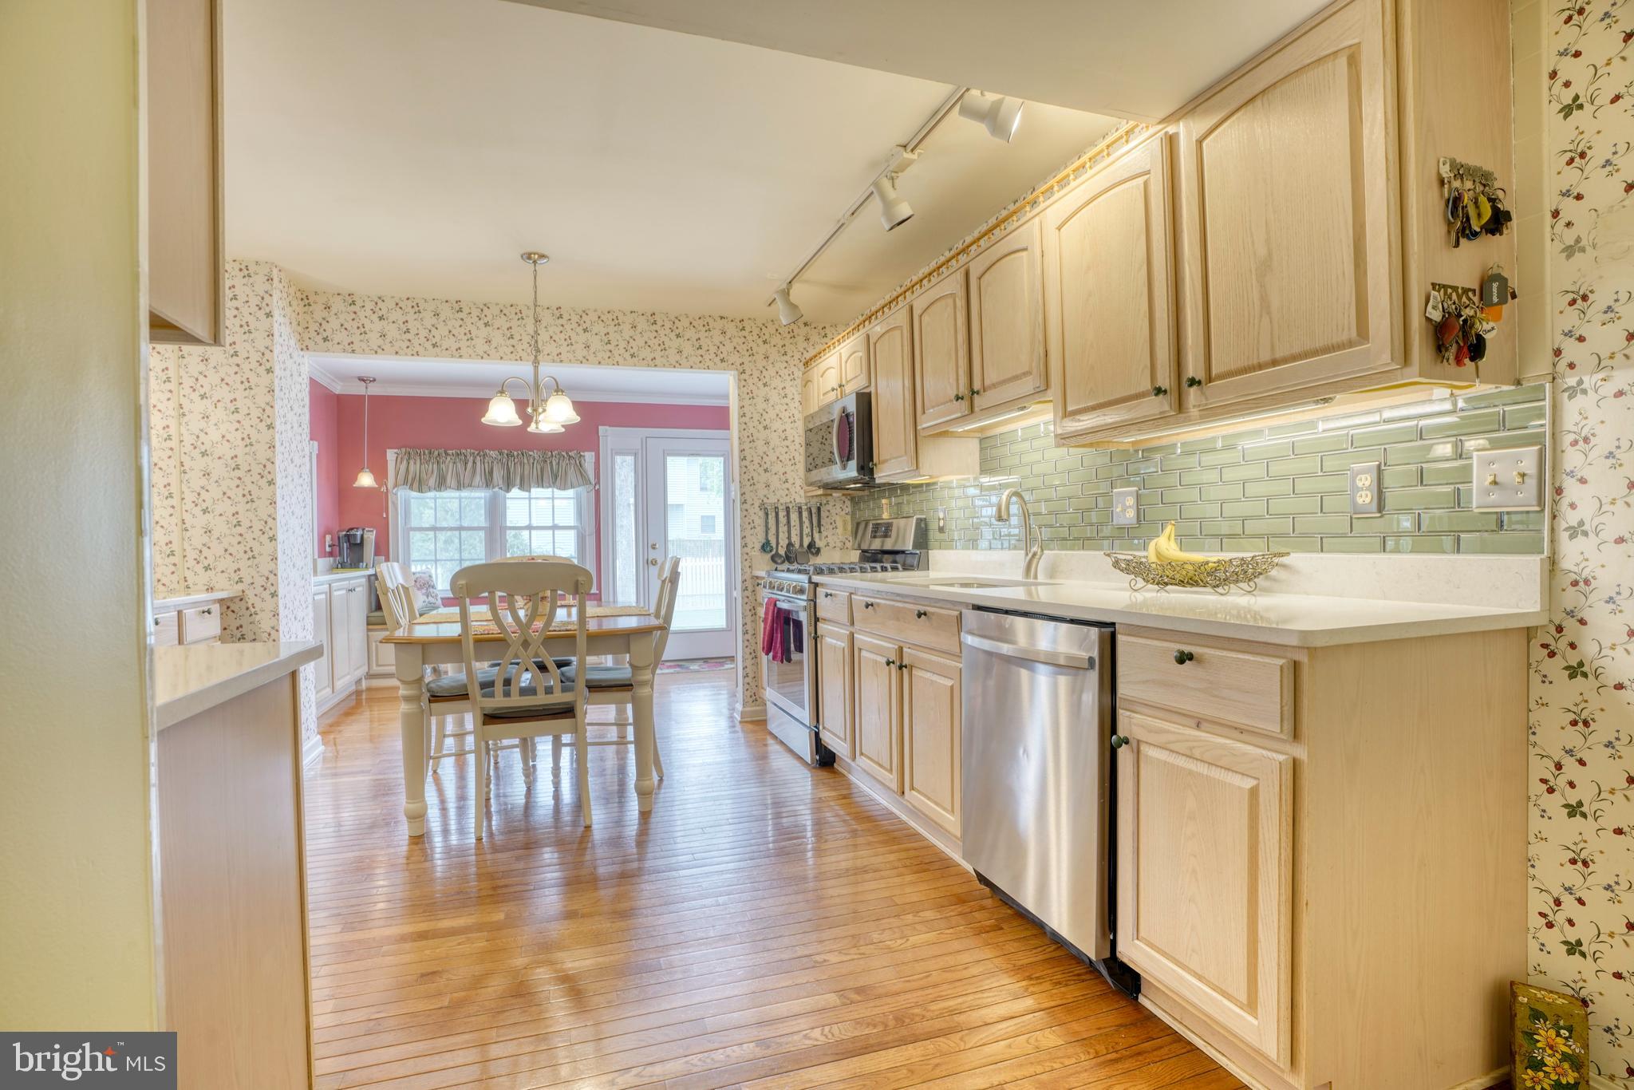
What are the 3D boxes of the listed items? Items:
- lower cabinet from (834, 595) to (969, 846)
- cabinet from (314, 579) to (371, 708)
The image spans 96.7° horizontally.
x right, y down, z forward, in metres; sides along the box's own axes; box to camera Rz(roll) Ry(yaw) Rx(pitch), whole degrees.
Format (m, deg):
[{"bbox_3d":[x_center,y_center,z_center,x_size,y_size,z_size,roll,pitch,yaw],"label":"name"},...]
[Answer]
[{"bbox_3d":[0.582,0.624,2.785,0.610,0.880,0.900,-1,0,-20],"label":"lower cabinet"},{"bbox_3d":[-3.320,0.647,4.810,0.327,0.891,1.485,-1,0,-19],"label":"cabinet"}]

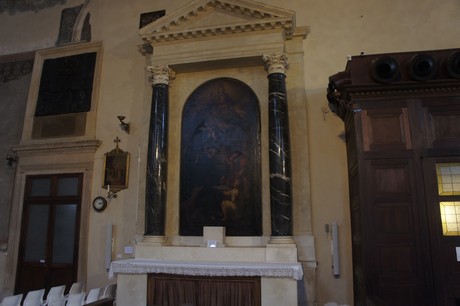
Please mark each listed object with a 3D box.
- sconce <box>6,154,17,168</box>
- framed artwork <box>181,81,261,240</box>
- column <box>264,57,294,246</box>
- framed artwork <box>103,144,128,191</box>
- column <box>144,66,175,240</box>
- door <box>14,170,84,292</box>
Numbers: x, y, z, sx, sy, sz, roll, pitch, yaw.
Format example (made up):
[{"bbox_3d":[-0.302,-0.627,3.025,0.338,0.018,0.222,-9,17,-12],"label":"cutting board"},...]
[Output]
[{"bbox_3d":[-5.221,0.202,8.236,0.190,0.308,0.180,-3,-12,12],"label":"sconce"},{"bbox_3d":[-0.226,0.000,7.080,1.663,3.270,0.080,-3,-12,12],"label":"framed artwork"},{"bbox_3d":[0.938,-0.157,6.617,0.460,3.640,0.460,-3,-12,12],"label":"column"},{"bbox_3d":[-2.539,0.249,7.723,0.602,1.244,0.070,-3,-12,12],"label":"framed artwork"},{"bbox_3d":[-1.491,-0.059,7.129,0.460,3.672,0.460,-3,-12,12],"label":"column"},{"bbox_3d":[-4.122,1.970,7.837,1.543,3.008,0.090,-3,-12,12],"label":"door"}]

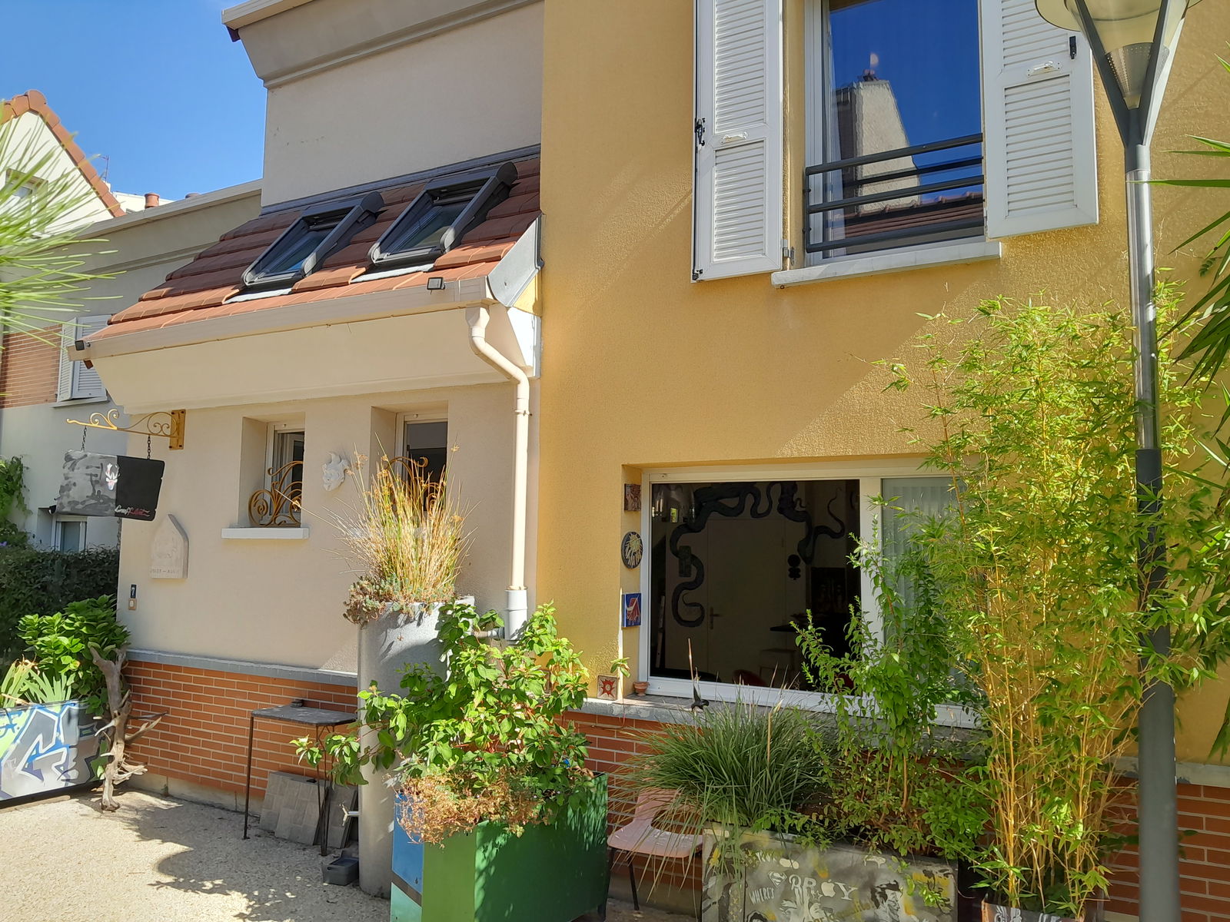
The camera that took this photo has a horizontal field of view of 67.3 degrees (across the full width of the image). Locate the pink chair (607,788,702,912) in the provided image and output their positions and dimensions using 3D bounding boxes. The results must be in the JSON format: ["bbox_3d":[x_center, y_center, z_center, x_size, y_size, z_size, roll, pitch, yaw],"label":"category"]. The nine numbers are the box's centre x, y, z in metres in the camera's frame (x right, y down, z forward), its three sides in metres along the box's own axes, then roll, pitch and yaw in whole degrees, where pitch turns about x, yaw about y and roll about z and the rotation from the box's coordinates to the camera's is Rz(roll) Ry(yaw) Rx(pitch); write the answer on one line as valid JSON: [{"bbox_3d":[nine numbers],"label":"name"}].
[{"bbox_3d":[0.239,1.860,4.368,0.460,0.750,0.490,-1,-6,21],"label":"pink chair"}]

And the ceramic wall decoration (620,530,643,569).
[{"bbox_3d":[0.096,0.494,5.106,0.030,0.200,0.200,-2,-6,29],"label":"ceramic wall decoration"}]

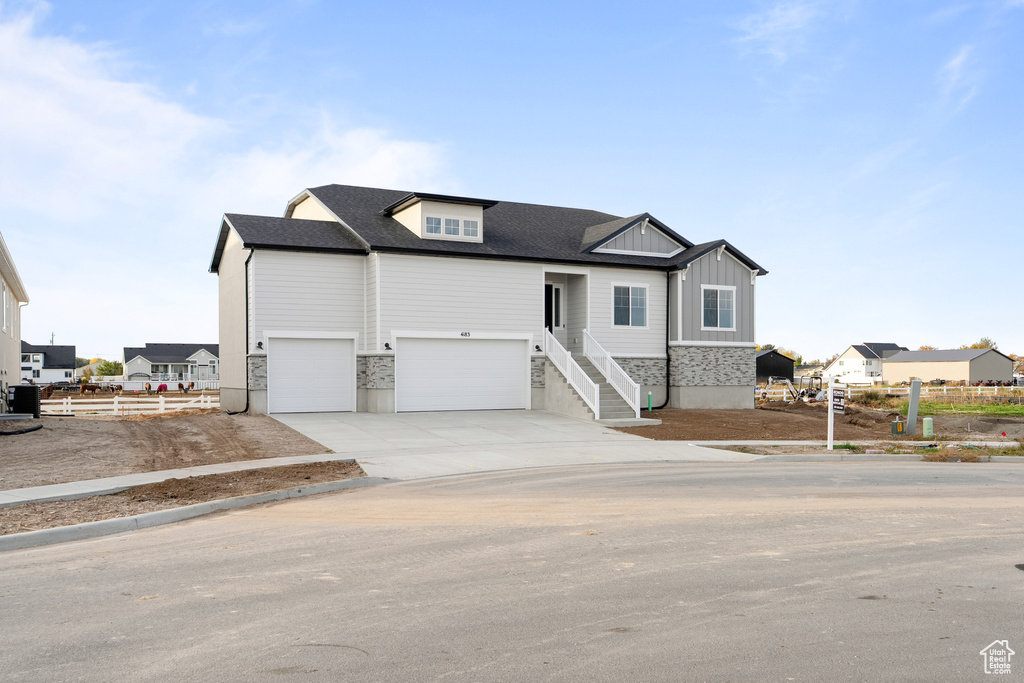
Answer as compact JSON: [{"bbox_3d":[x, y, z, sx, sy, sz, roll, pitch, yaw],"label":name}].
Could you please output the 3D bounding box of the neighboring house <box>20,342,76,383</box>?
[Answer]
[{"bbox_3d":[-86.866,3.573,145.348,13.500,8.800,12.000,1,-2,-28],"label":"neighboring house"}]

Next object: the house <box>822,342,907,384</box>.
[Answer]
[{"bbox_3d":[90.337,5.548,202.327,17.500,10.000,13.500,1,-2,-28],"label":"house"}]

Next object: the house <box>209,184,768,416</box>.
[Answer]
[{"bbox_3d":[-2.796,-2.124,36.456,20.500,9.900,19.500,1,-2,-28],"label":"house"}]

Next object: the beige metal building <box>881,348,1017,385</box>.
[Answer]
[{"bbox_3d":[79.116,4.751,145.561,10.930,6.150,18.747,1,-2,-22],"label":"beige metal building"}]

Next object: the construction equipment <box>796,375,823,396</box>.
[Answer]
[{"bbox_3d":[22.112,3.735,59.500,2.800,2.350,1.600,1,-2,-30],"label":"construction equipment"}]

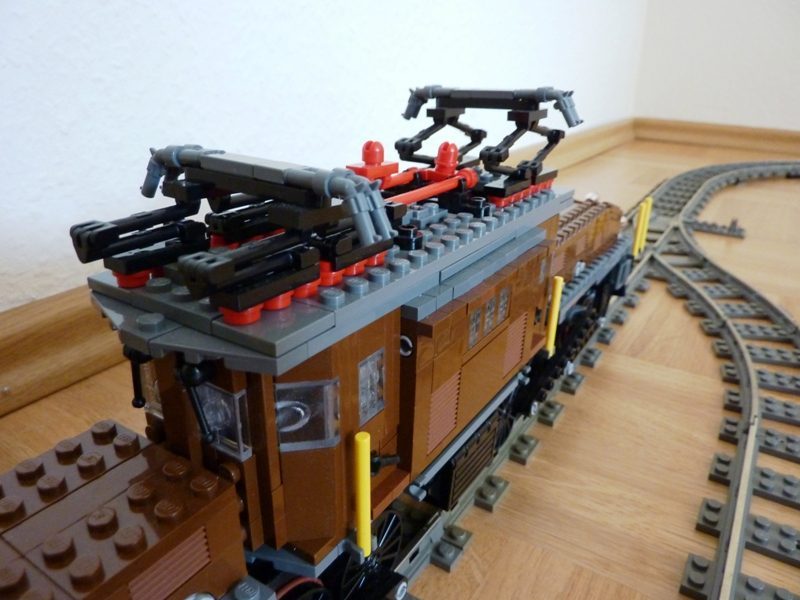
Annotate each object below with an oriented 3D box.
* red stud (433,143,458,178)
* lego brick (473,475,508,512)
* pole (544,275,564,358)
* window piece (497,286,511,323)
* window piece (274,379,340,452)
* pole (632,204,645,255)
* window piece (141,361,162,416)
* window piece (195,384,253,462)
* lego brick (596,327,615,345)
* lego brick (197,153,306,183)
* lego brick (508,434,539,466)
[{"bbox_3d":[0.016,-0.048,0.193,0.007,0.011,0.007,16,27,30],"label":"red stud"},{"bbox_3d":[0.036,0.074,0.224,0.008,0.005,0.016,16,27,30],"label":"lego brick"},{"bbox_3d":[0.057,0.007,0.212,0.003,0.032,0.003,16,27,31],"label":"pole"},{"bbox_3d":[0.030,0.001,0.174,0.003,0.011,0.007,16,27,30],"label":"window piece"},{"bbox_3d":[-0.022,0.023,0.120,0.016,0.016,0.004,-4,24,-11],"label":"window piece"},{"bbox_3d":[0.136,-0.039,0.329,0.003,0.032,0.003,16,27,31],"label":"pole"},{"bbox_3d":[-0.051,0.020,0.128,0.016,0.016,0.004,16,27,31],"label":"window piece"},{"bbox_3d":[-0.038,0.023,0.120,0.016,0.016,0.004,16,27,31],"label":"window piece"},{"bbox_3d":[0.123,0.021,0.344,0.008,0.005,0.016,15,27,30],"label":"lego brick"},{"bbox_3d":[-0.031,-0.028,0.121,0.024,0.003,0.007,16,27,30],"label":"lego brick"},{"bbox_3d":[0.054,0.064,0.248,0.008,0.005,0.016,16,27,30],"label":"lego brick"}]

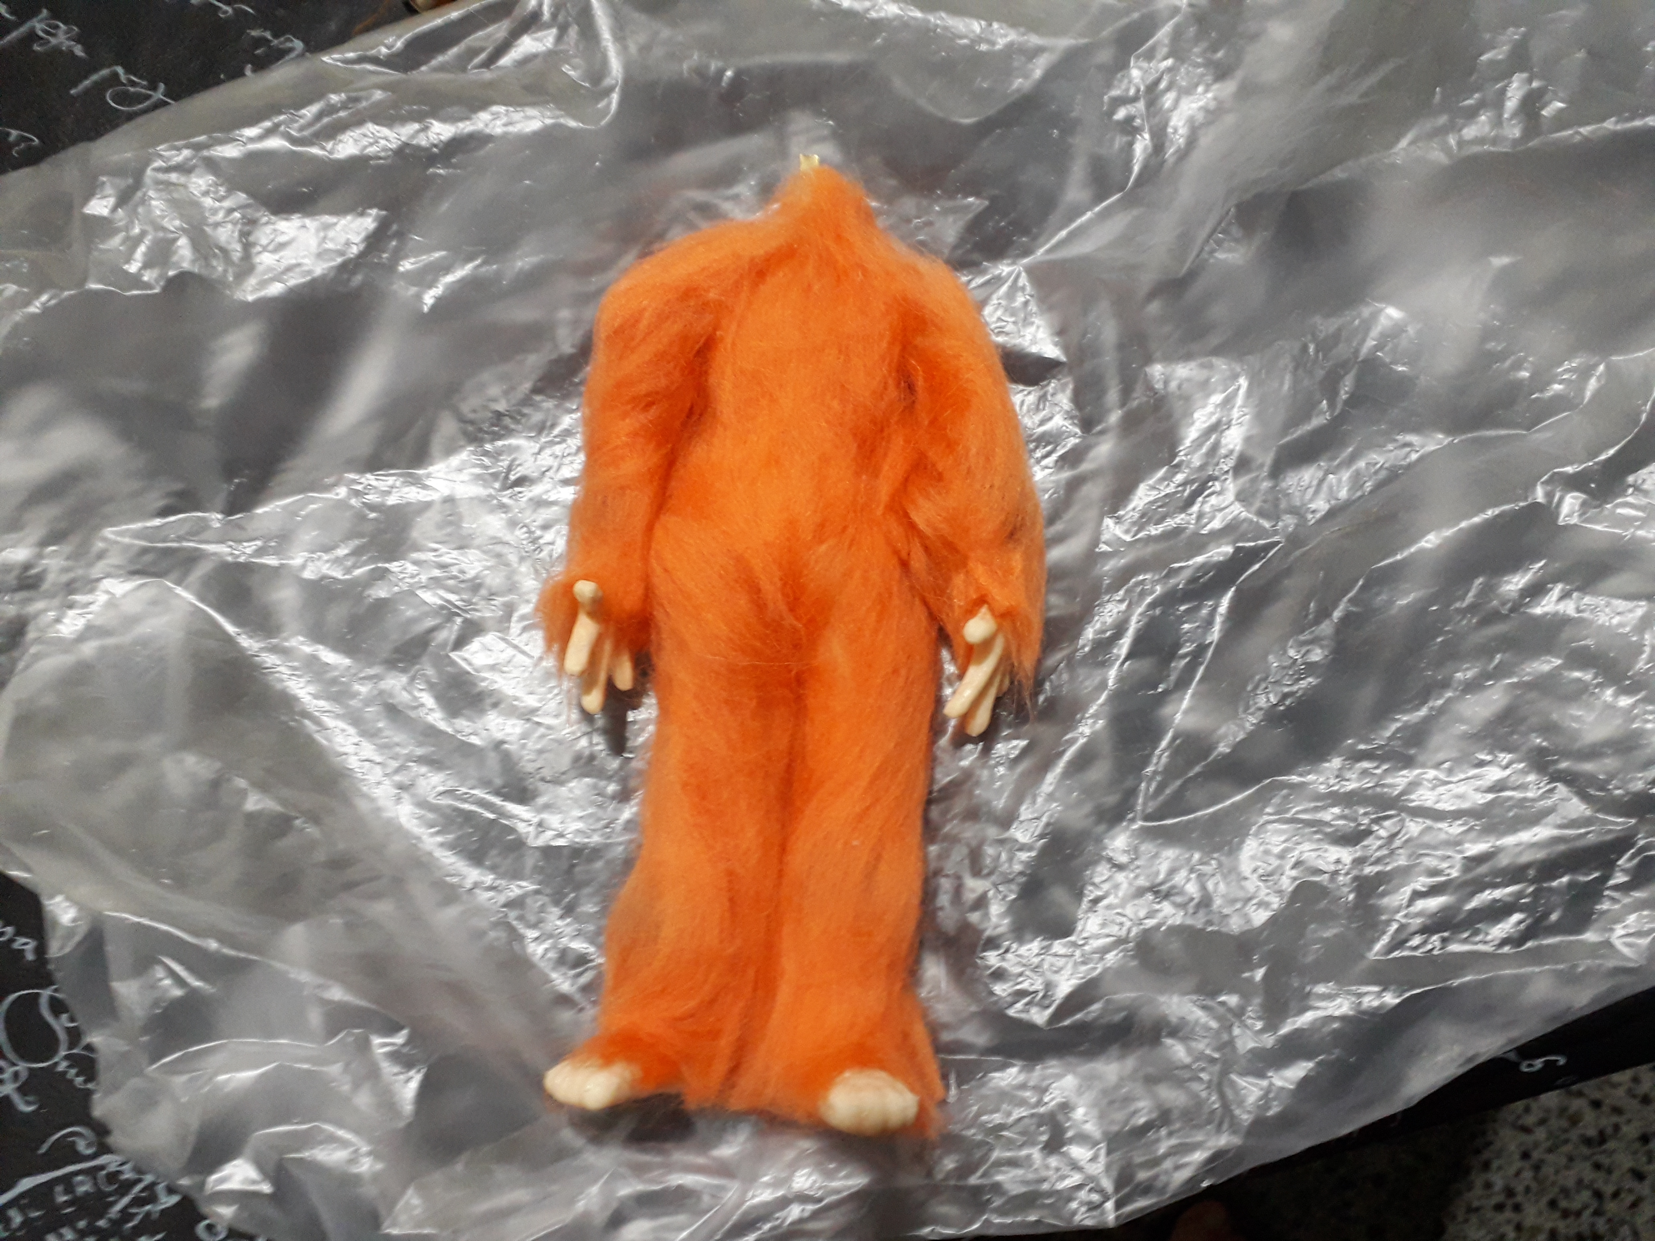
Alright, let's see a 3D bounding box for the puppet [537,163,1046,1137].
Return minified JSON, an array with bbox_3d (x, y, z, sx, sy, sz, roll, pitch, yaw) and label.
[{"bbox_3d":[-0.010,0.002,0.340,0.125,0.065,0.252,3,81,0],"label":"puppet"}]

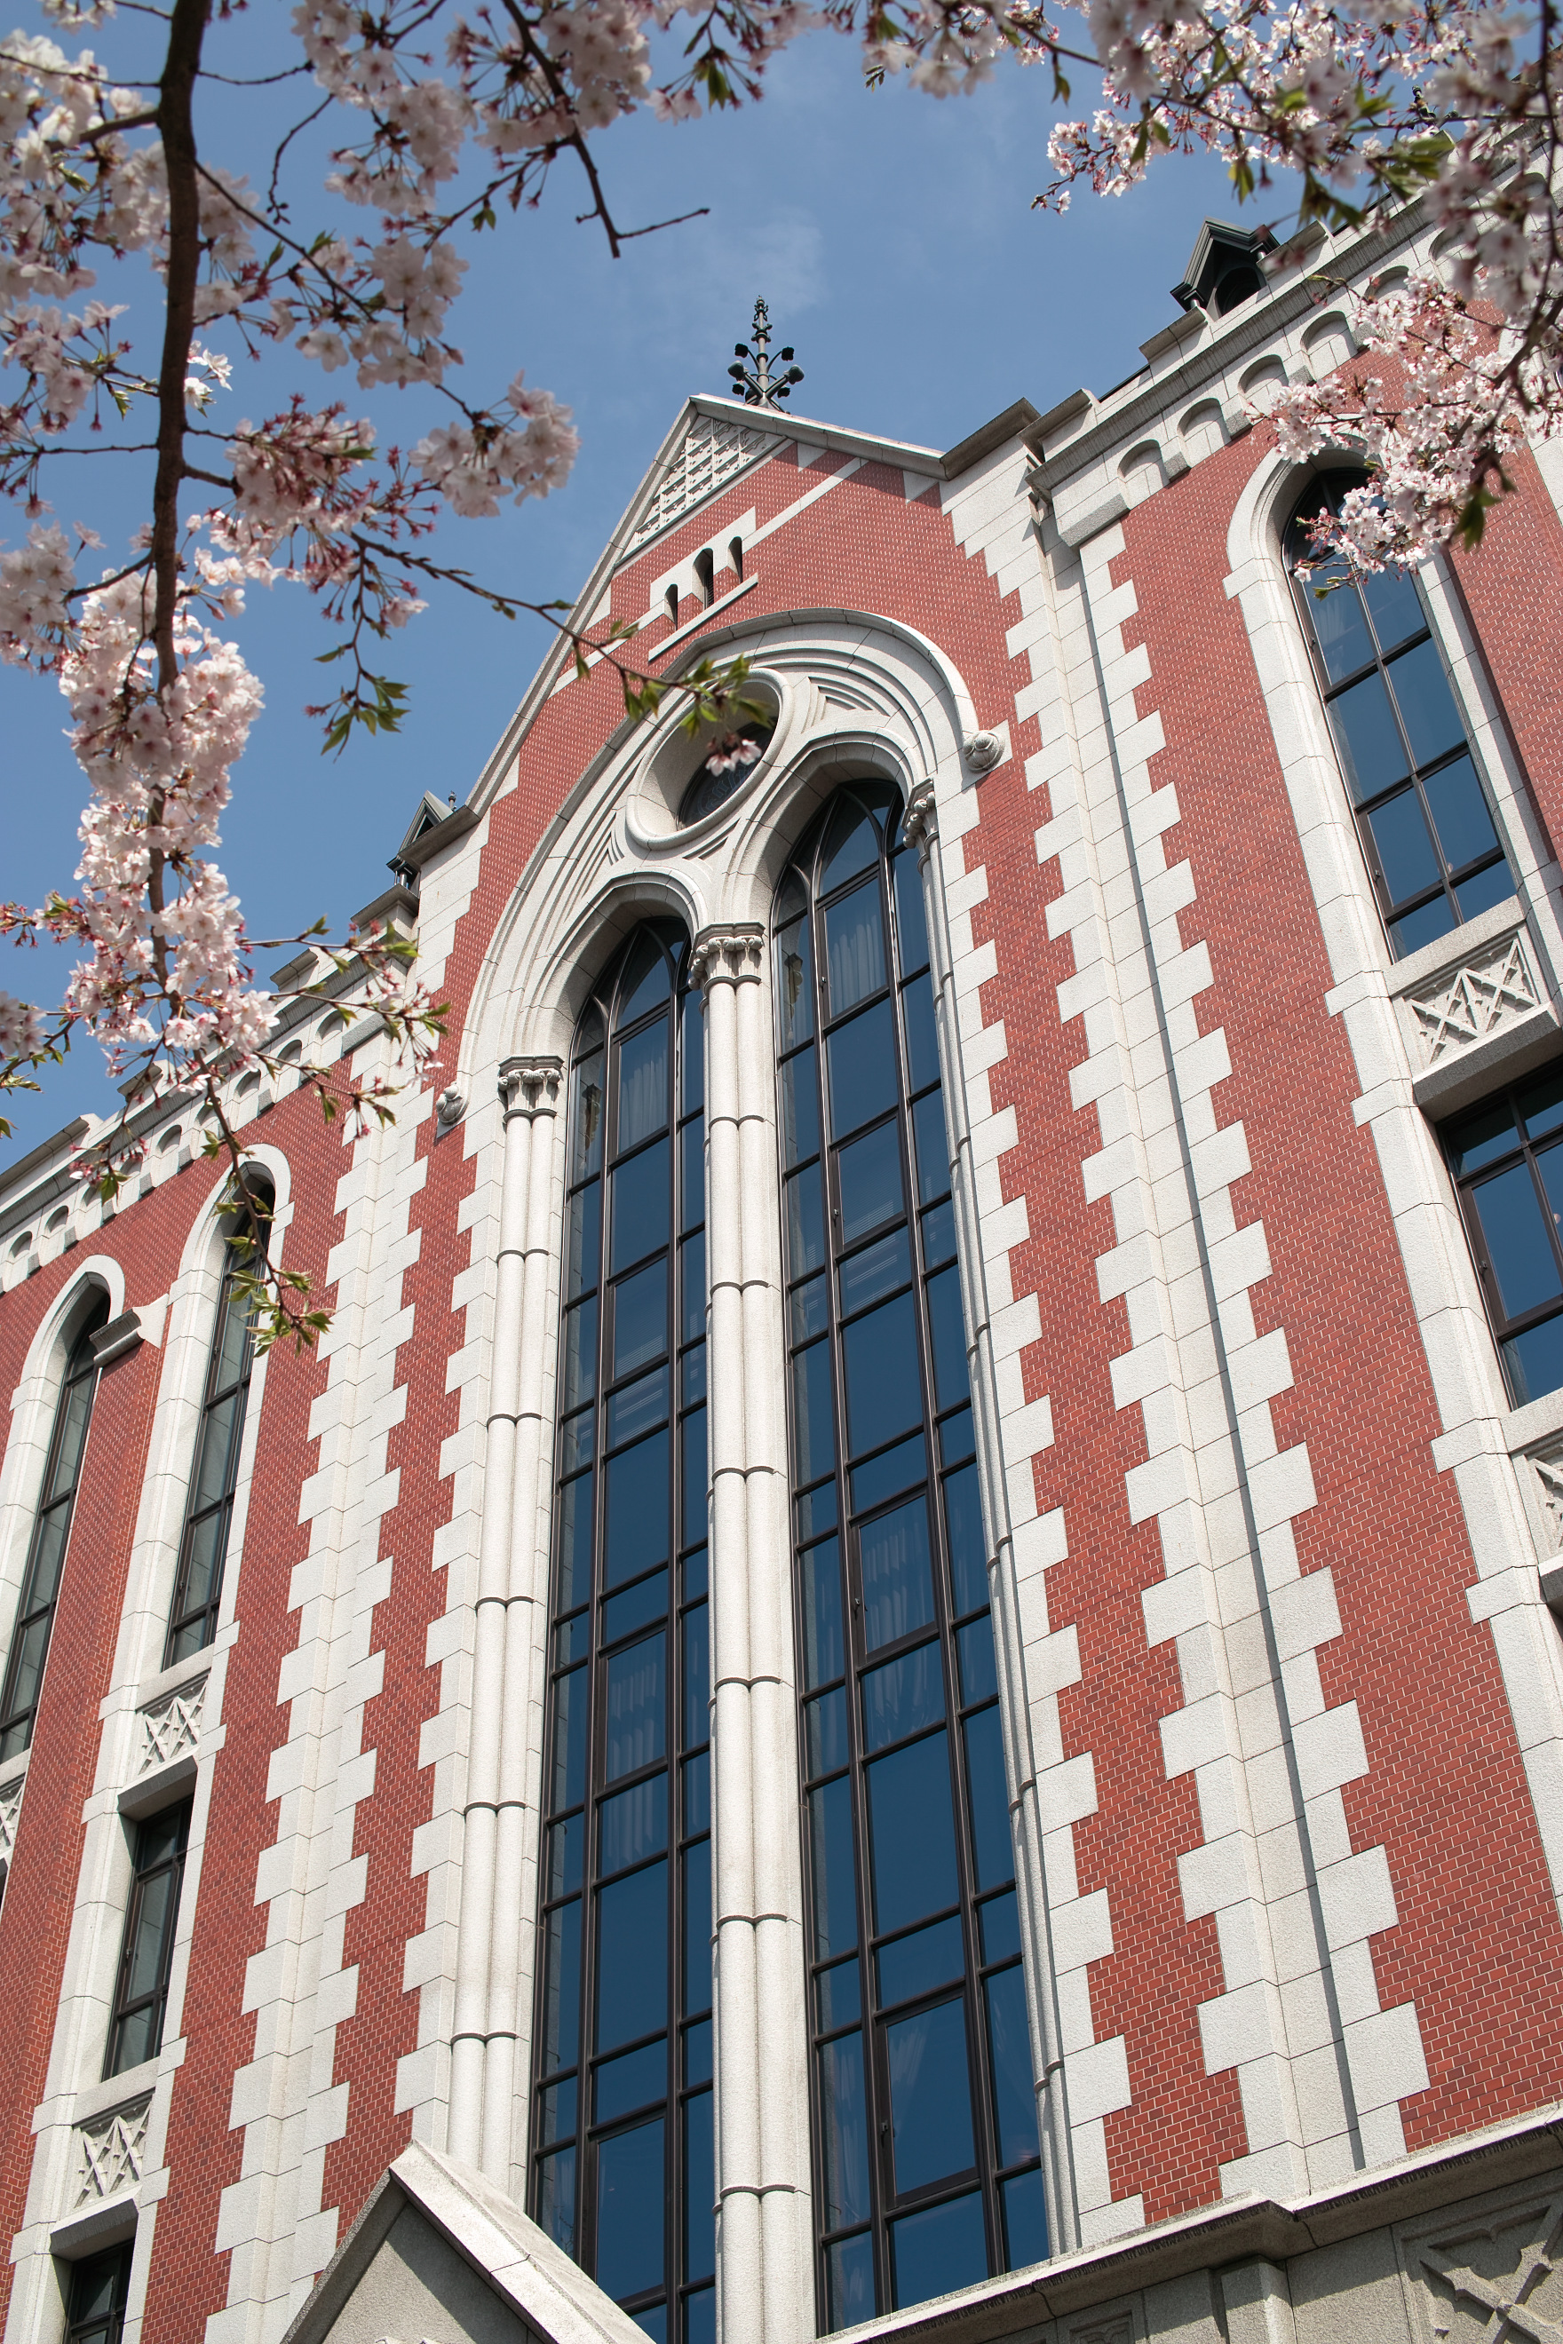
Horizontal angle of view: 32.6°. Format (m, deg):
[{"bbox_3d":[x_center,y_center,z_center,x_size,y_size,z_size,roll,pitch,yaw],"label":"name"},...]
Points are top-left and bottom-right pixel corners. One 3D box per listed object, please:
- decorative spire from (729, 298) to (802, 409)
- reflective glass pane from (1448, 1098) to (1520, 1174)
[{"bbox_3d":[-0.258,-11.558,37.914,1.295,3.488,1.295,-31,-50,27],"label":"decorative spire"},{"bbox_3d":[5.182,-0.252,19.818,0.538,0.568,0.050,-31,-50,27],"label":"reflective glass pane"}]

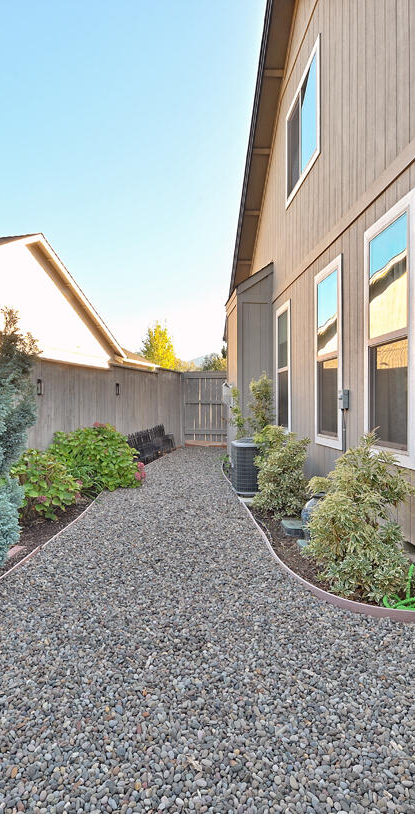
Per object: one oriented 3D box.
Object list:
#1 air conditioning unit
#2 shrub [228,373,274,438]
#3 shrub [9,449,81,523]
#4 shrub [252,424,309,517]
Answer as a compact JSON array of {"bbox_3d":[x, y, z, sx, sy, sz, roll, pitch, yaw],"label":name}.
[{"bbox_3d":[0.680,0.815,6.420,0.720,0.710,0.720,0,0,0],"label":"air conditioning unit"},{"bbox_3d":[0.710,0.320,7.450,0.720,1.620,0.620,0,0,-4],"label":"shrub"},{"bbox_3d":[-1.920,0.875,5.500,0.920,0.760,0.880,0,0,0],"label":"shrub"},{"bbox_3d":[0.868,0.725,5.650,0.680,0.990,0.680,0,0,-4],"label":"shrub"}]

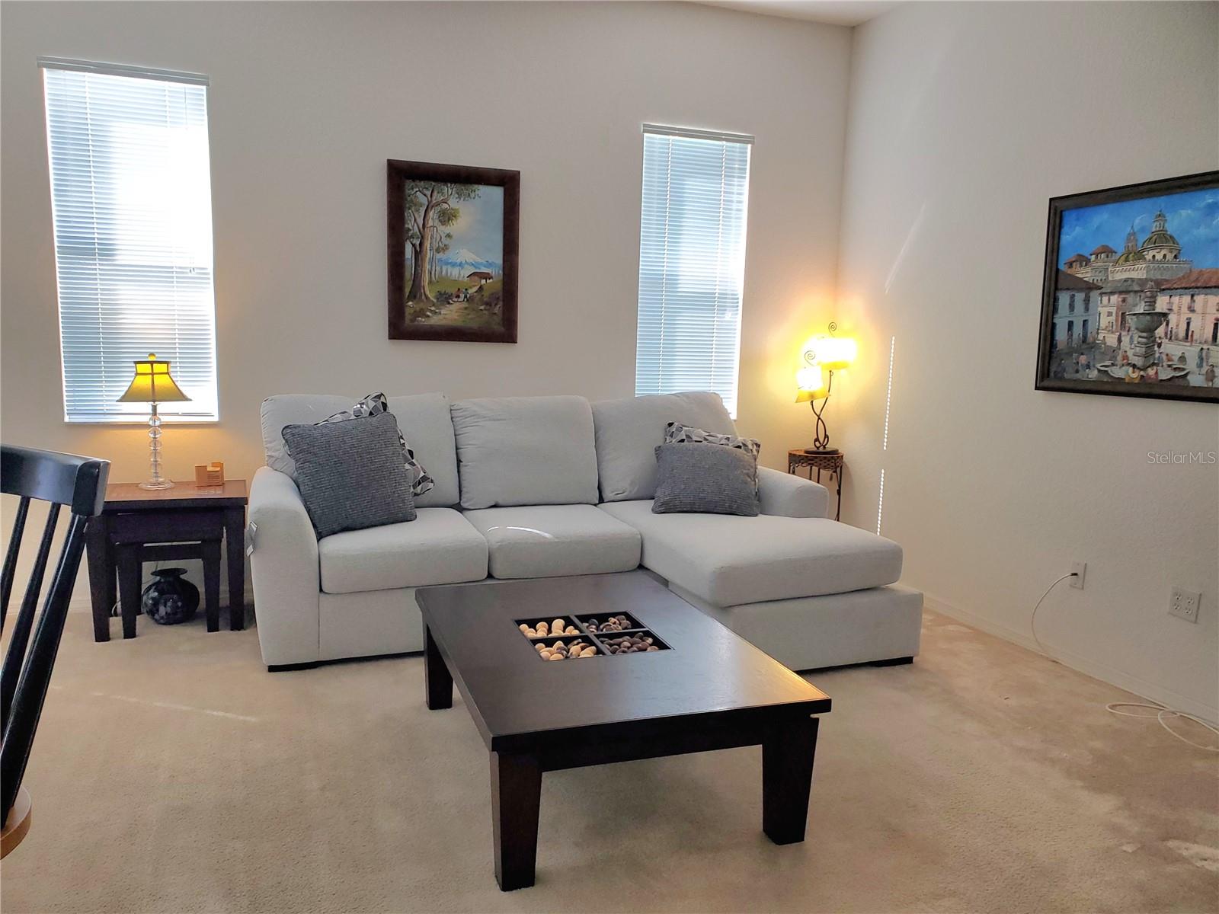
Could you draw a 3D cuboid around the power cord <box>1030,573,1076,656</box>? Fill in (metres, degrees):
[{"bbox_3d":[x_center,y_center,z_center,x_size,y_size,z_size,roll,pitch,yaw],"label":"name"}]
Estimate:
[{"bbox_3d":[1.808,0.668,3.777,0.155,0.400,0.129,-1,8,-19],"label":"power cord"}]

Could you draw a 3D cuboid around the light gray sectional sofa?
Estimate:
[{"bbox_3d":[-0.165,0.268,4.054,2.632,1.038,1.522,-1,8,-19],"label":"light gray sectional sofa"}]

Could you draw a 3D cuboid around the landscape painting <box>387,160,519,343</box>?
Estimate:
[{"bbox_3d":[-0.770,-1.006,4.561,0.650,0.852,0.039,-1,8,-19],"label":"landscape painting"}]

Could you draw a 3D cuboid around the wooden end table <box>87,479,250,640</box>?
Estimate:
[{"bbox_3d":[-1.936,0.441,4.083,0.633,0.592,0.497,-1,8,-19],"label":"wooden end table"}]

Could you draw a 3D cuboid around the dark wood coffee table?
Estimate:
[{"bbox_3d":[-0.071,0.743,2.829,0.871,0.404,1.313,-1,8,-19],"label":"dark wood coffee table"}]

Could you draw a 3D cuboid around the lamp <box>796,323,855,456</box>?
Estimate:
[{"bbox_3d":[1.203,-0.382,5.119,0.329,0.726,0.232,3,7,11],"label":"lamp"}]

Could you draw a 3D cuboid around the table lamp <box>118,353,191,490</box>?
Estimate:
[{"bbox_3d":[-2.043,-0.164,4.112,0.291,0.596,0.291,-1,8,-19],"label":"table lamp"}]

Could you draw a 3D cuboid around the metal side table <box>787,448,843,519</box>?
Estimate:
[{"bbox_3d":[1.157,0.324,5.198,0.302,0.716,0.302,-1,8,-19],"label":"metal side table"}]

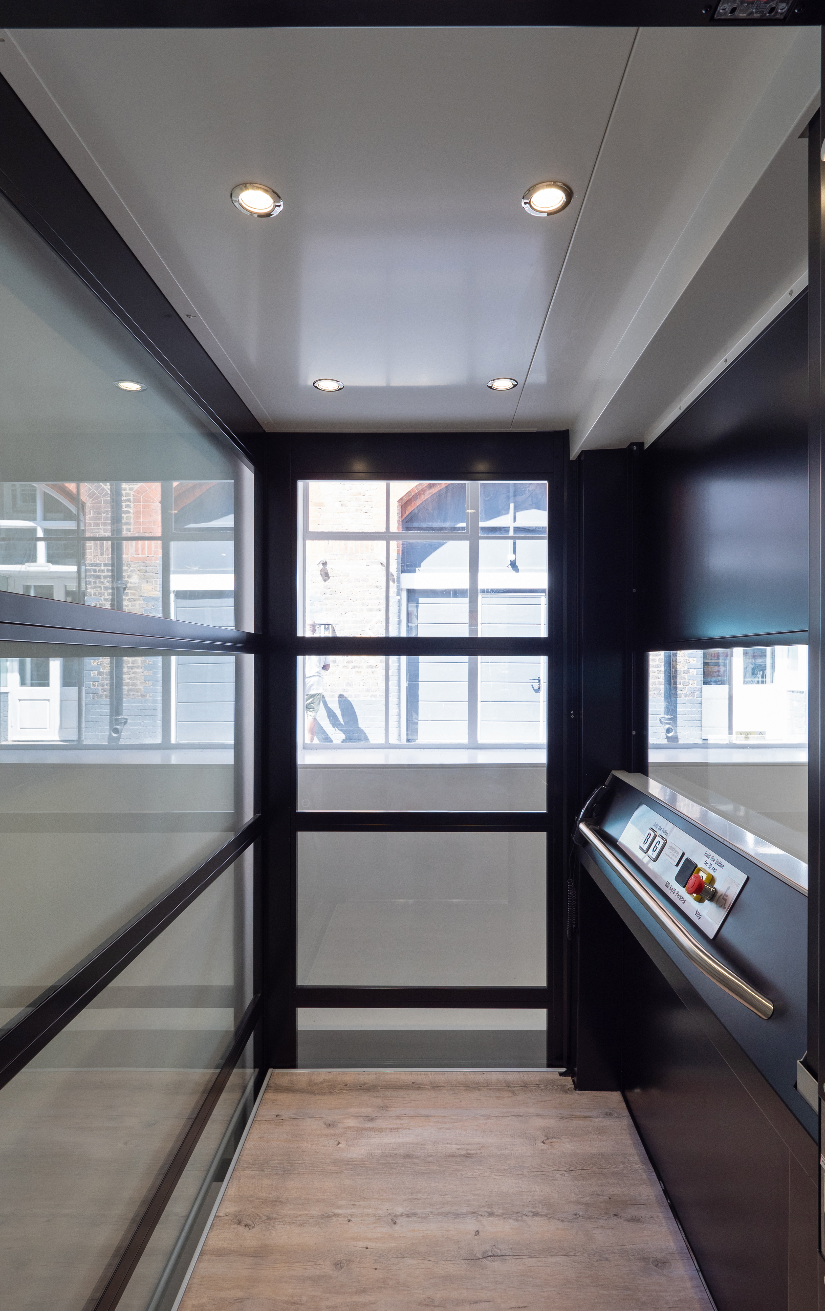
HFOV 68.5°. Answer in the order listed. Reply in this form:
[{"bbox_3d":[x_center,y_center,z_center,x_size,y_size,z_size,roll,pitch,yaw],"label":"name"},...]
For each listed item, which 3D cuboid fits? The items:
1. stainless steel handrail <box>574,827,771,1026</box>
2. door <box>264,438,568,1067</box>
[{"bbox_3d":[0.490,0.487,1.320,0.095,0.065,0.940,0,0,2],"label":"stainless steel handrail"},{"bbox_3d":[0.009,0.321,2.010,1.010,2.080,0.060,0,0,0],"label":"door"}]

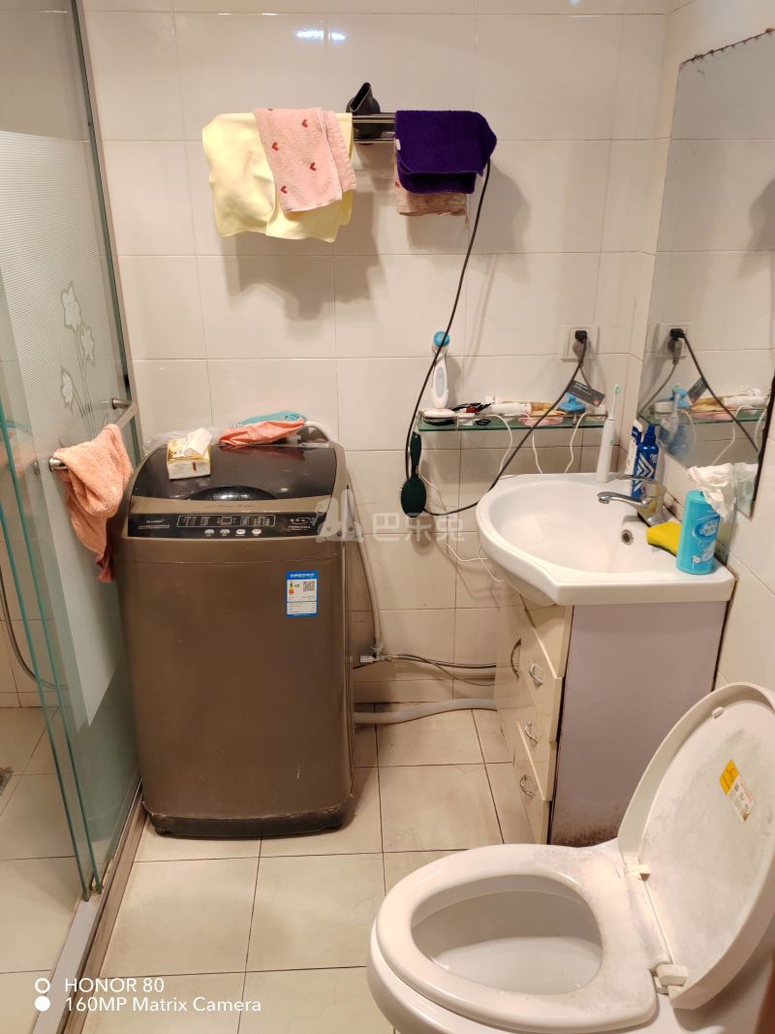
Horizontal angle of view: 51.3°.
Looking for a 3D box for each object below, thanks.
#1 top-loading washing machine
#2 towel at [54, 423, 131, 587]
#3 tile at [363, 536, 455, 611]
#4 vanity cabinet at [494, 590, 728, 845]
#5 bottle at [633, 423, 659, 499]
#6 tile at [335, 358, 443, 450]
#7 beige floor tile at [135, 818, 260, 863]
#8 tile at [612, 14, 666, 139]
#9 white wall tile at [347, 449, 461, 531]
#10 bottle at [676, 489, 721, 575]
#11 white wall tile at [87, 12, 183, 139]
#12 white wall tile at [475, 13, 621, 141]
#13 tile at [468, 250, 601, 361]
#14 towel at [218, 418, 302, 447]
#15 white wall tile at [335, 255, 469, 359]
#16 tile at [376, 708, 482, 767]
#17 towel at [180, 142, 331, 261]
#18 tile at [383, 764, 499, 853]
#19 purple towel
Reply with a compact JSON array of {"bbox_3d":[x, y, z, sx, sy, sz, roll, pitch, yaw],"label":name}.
[{"bbox_3d":[-0.357,0.290,2.053,0.521,0.905,0.495,-1,24,-3],"label":"top-loading washing machine"},{"bbox_3d":[-0.604,-0.012,1.744,0.095,0.350,0.360,-1,24,-3],"label":"towel"},{"bbox_3d":[0.036,0.160,2.337,0.330,0.252,0.010,-1,24,-3],"label":"tile"},{"bbox_3d":[0.505,0.391,2.028,0.340,0.735,0.565,-1,24,-2],"label":"vanity cabinet"},{"bbox_3d":[0.612,-0.129,1.903,0.055,0.185,0.055,8,25,17],"label":"bottle"},{"bbox_3d":[0.035,-0.299,2.129,0.330,0.252,0.010,-1,24,-3],"label":"tile"},{"bbox_3d":[-0.468,0.778,2.105,0.301,0.010,0.304,-1,24,-3],"label":"beige floor tile"},{"bbox_3d":[0.571,-0.994,1.832,0.093,0.251,0.010,-1,24,-2],"label":"tile"},{"bbox_3d":[0.036,-0.069,2.231,0.330,0.252,0.010,-1,24,-3],"label":"white wall tile"},{"bbox_3d":[0.625,0.027,1.601,0.077,0.165,0.060,-4,25,-8],"label":"bottle"},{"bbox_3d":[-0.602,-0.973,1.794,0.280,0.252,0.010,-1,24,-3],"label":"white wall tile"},{"bbox_3d":[0.361,-0.998,1.838,0.330,0.252,0.010,-1,24,-3],"label":"white wall tile"},{"bbox_3d":[0.363,-0.537,2.042,0.330,0.252,0.010,-1,24,-3],"label":"tile"},{"bbox_3d":[-0.314,-0.205,2.036,0.220,0.075,0.120,-1,24,-3],"label":"towel"},{"bbox_3d":[0.034,-0.529,2.027,0.330,0.252,0.010,-1,24,-3],"label":"white wall tile"},{"bbox_3d":[0.118,0.644,2.398,0.301,0.010,0.282,-1,24,-3],"label":"tile"},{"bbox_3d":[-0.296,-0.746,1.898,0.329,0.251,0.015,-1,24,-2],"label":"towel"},{"bbox_3d":[0.133,0.764,2.131,0.301,0.010,0.304,-1,24,-3],"label":"tile"},{"bbox_3d":[0.128,-0.796,1.769,0.232,0.168,0.110,-1,24,-2],"label":"purple towel"}]

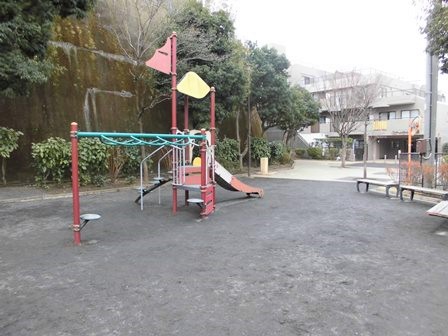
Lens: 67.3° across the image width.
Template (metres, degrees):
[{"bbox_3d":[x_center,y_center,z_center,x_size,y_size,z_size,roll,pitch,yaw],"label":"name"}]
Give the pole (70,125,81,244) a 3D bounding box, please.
[{"bbox_3d":[-2.337,0.259,5.322,0.100,1.950,0.100,3,4,40],"label":"pole"}]

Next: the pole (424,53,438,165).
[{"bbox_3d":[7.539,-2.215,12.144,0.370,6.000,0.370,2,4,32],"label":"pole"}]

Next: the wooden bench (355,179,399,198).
[{"bbox_3d":[4.991,0.666,10.970,0.420,0.410,1.520,-1,3,-13],"label":"wooden bench"}]

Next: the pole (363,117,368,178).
[{"bbox_3d":[6.884,-0.927,16.326,0.130,2.952,0.130,1,4,23],"label":"pole"}]

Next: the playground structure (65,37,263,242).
[{"bbox_3d":[-1.482,-1.038,8.445,2.864,4.170,6.119,2,4,38],"label":"playground structure"}]

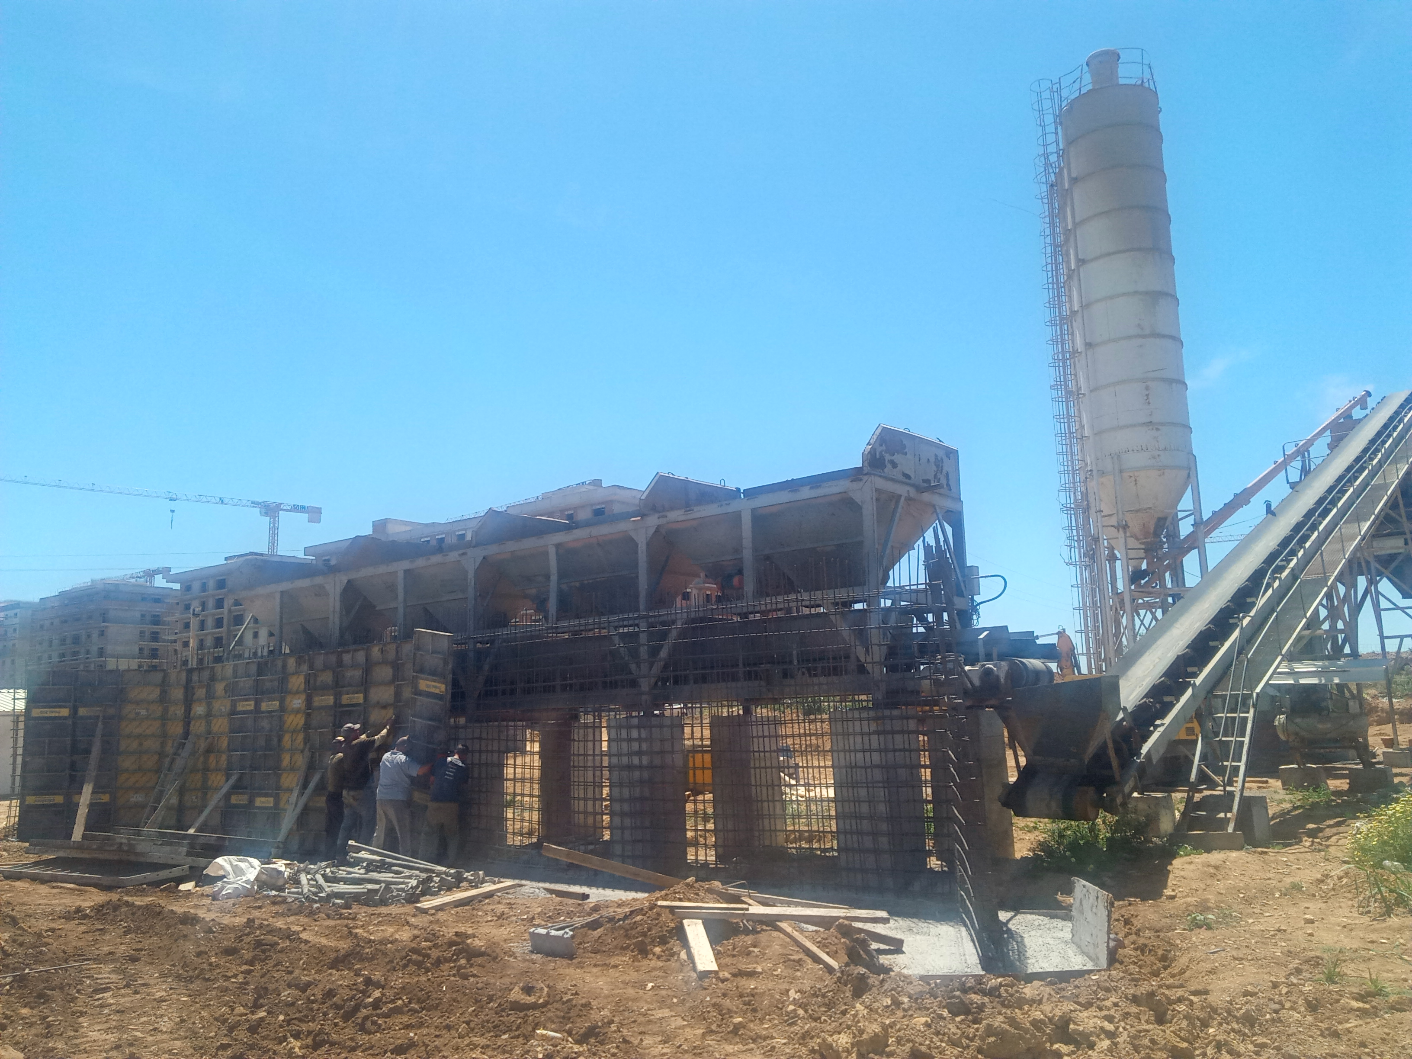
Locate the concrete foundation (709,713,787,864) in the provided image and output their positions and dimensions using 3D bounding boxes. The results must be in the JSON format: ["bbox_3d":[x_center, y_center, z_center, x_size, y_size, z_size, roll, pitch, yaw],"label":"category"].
[{"bbox_3d":[0.582,3.496,15.703,0.660,1.875,0.700,-9,-12,38],"label":"concrete foundation"}]

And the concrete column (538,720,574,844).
[{"bbox_3d":[-2.125,3.932,17.826,0.650,1.814,0.670,-9,-12,38],"label":"concrete column"}]

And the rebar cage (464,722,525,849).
[{"bbox_3d":[-2.863,3.458,15.400,0.720,1.720,0.550,-9,-12,38],"label":"rebar cage"}]

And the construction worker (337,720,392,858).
[{"bbox_3d":[-4.310,3.277,14.377,0.700,1.740,0.520,4,-11,-31],"label":"construction worker"}]

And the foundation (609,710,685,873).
[{"bbox_3d":[-0.652,2.929,12.777,0.600,1.660,0.620,-9,-12,38],"label":"foundation"}]

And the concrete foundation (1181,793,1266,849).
[{"bbox_3d":[5.899,3.319,13.134,0.820,0.600,0.650,-4,-10,11],"label":"concrete foundation"}]

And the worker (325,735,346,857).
[{"bbox_3d":[-4.716,3.411,14.622,0.450,1.580,0.480,4,-11,-31],"label":"worker"}]

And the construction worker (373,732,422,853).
[{"bbox_3d":[-3.995,3.502,14.800,0.560,1.680,0.500,-7,-11,30],"label":"construction worker"}]

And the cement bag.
[{"bbox_3d":[-4.815,3.547,11.678,0.520,0.340,0.420,-2,-9,0],"label":"cement bag"}]

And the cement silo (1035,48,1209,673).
[{"bbox_3d":[12.378,-4.002,33.628,3.600,21.929,3.100,-6,-10,21],"label":"cement silo"}]

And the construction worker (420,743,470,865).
[{"bbox_3d":[-3.312,3.522,14.500,0.600,1.600,0.450,-5,-10,15],"label":"construction worker"}]

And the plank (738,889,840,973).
[{"bbox_3d":[0.608,3.115,8.963,0.090,0.060,2.934,0,-9,-9],"label":"plank"}]

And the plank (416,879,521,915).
[{"bbox_3d":[-2.197,3.460,10.846,0.160,0.080,1.585,-6,-10,22],"label":"plank"}]

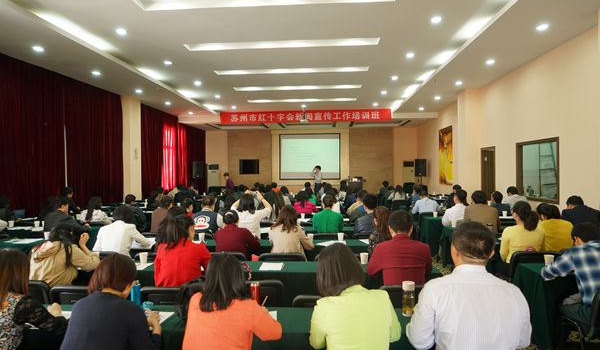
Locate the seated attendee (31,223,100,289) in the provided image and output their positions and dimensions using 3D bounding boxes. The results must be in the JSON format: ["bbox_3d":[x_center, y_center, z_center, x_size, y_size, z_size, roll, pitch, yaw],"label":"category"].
[{"bbox_3d":[-1.969,0.980,3.330,0.550,1.170,0.780,0,1,14],"label":"seated attendee"}]

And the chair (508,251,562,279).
[{"bbox_3d":[2.340,1.160,4.170,0.470,0.840,0.550,0,0,4],"label":"chair"}]

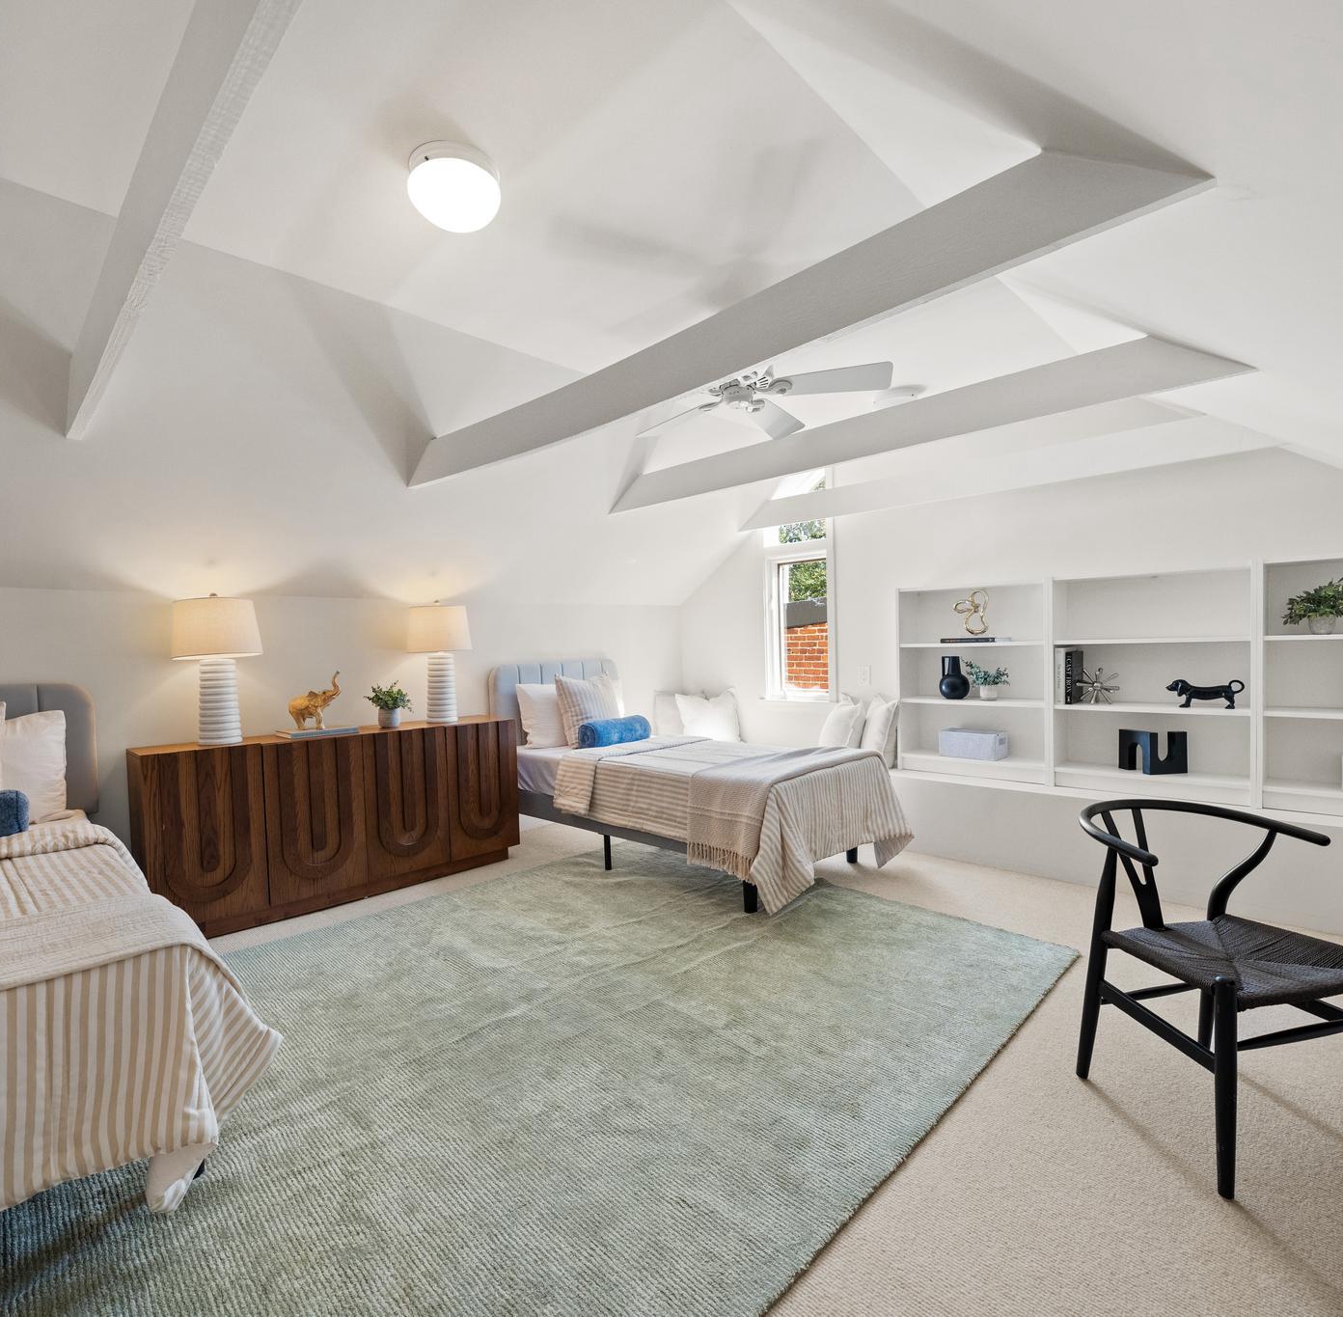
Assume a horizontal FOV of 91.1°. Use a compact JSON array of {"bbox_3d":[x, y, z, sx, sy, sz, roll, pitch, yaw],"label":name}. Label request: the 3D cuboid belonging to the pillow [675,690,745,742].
[{"bbox_3d":[0.291,0.455,4.973,0.470,0.420,0.150,-1,-8,-8],"label":"pillow"}]

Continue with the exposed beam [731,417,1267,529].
[{"bbox_3d":[1.538,-1.002,3.793,2.920,0.185,0.045,1,2,44],"label":"exposed beam"}]

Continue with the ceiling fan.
[{"bbox_3d":[0.285,-1.135,2.563,1.200,0.320,1.200,1,2,45],"label":"ceiling fan"}]

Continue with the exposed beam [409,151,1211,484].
[{"bbox_3d":[-0.157,-0.914,2.166,2.970,0.185,0.045,1,2,43],"label":"exposed beam"}]

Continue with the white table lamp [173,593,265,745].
[{"bbox_3d":[-2.073,0.049,3.021,0.350,0.685,0.350,1,2,45],"label":"white table lamp"}]

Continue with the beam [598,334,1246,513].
[{"bbox_3d":[0.705,-0.965,3.000,2.950,0.185,0.045,1,2,43],"label":"beam"}]

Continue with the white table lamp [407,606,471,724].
[{"bbox_3d":[-1.305,0.019,3.734,0.350,0.680,0.350,1,2,45],"label":"white table lamp"}]

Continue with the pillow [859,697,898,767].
[{"bbox_3d":[1.268,0.444,4.040,0.150,0.420,0.420,9,2,0],"label":"pillow"}]

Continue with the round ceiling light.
[{"bbox_3d":[-0.560,-1.196,1.715,0.230,0.133,0.230,-1,2,0],"label":"round ceiling light"}]

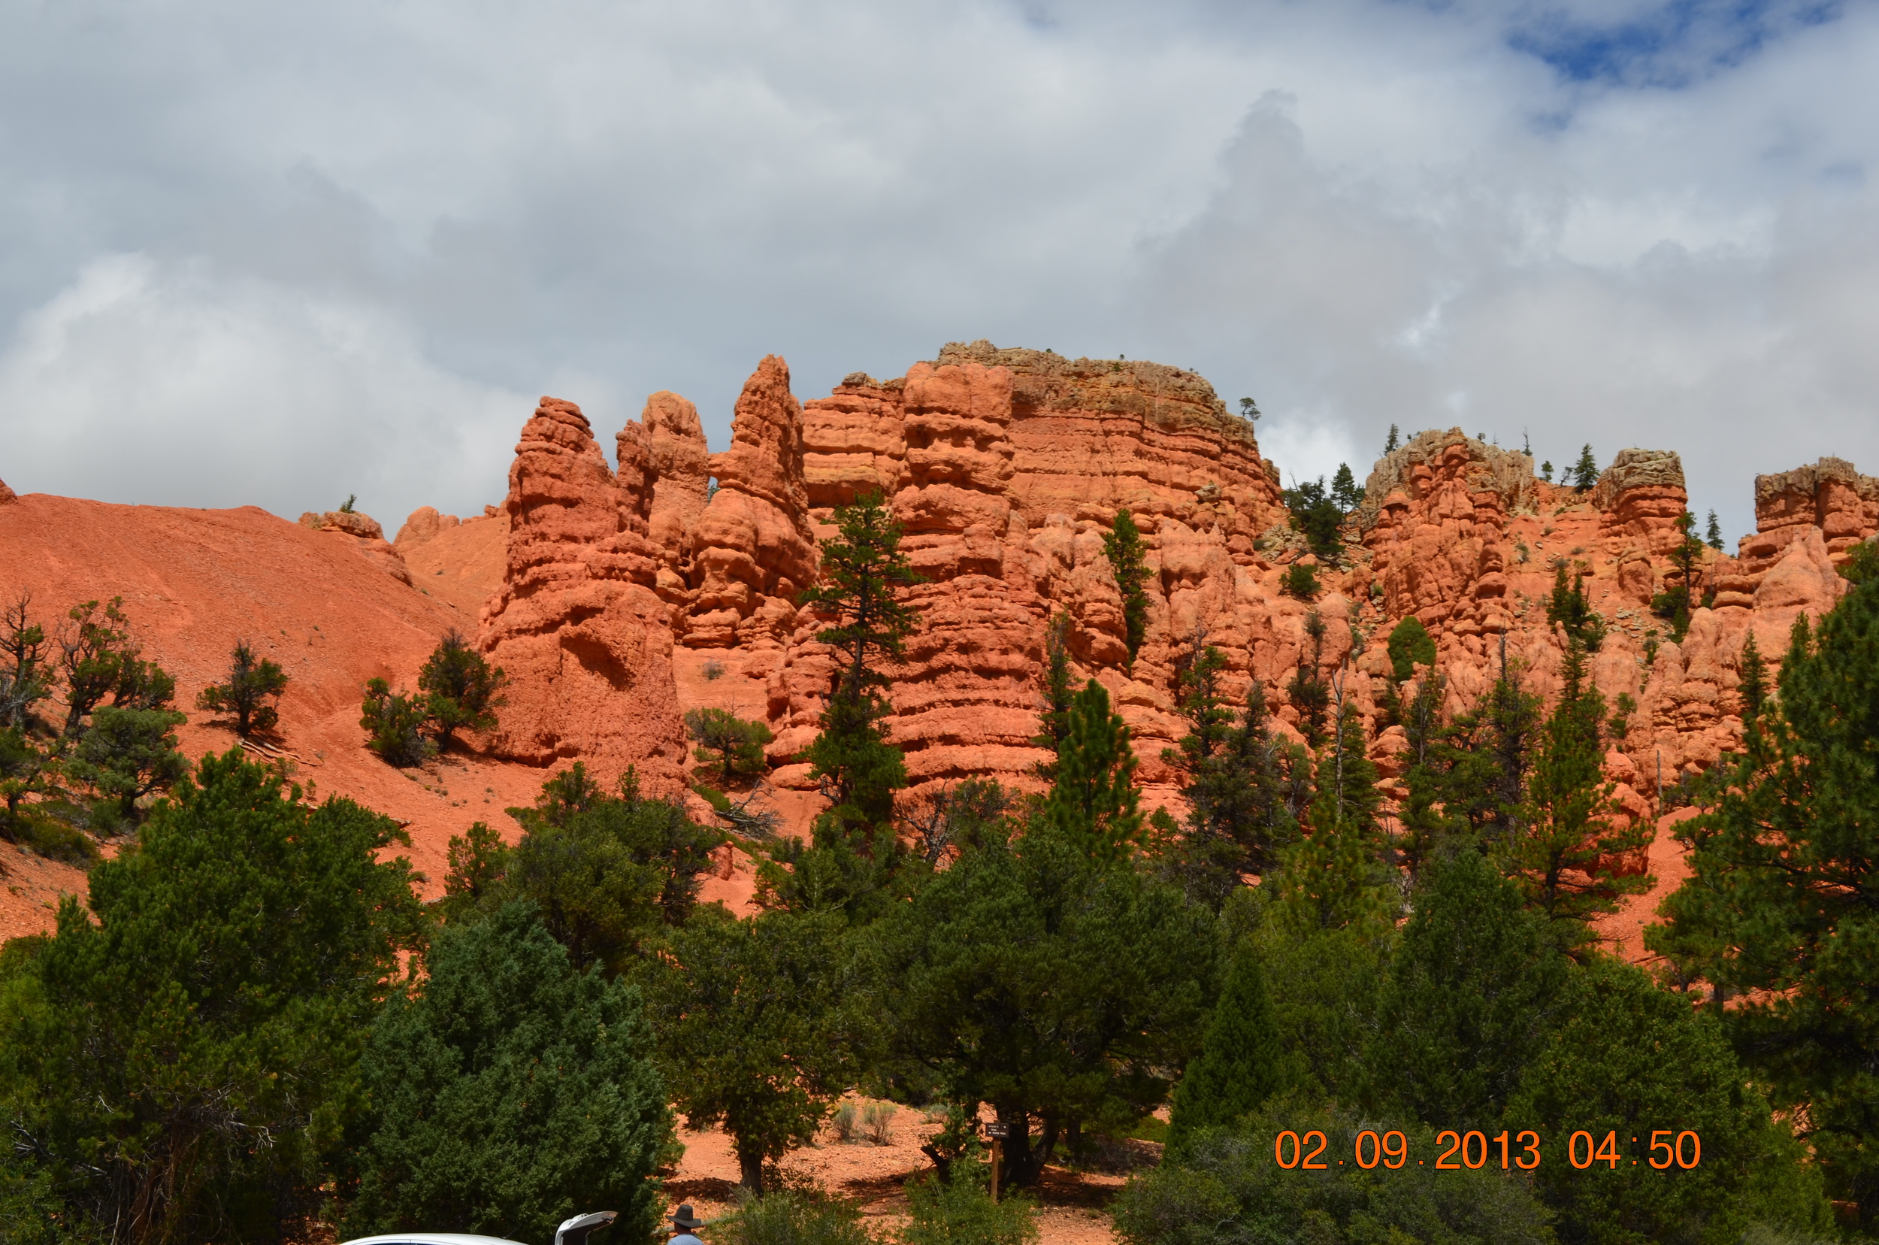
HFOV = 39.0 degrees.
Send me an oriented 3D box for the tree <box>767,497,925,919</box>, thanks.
[{"bbox_3d":[-4.098,3.244,115.034,6.590,18.480,6.260,1,-12,-2],"label":"tree"}]

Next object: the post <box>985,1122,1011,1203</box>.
[{"bbox_3d":[0.951,8.785,43.000,0.380,1.373,0.120,0,-12,1],"label":"post"}]

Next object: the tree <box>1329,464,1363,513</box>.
[{"bbox_3d":[32.914,-10.811,215.001,2.624,4.299,2.492,-1,-12,9],"label":"tree"}]

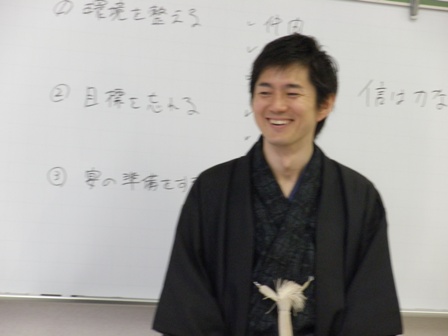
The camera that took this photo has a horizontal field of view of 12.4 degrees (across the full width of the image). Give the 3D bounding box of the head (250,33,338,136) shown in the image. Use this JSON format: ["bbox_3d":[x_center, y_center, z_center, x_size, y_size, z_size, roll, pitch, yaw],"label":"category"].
[{"bbox_3d":[0.154,-0.174,4.500,0.185,0.245,0.225,0,-5,22],"label":"head"}]

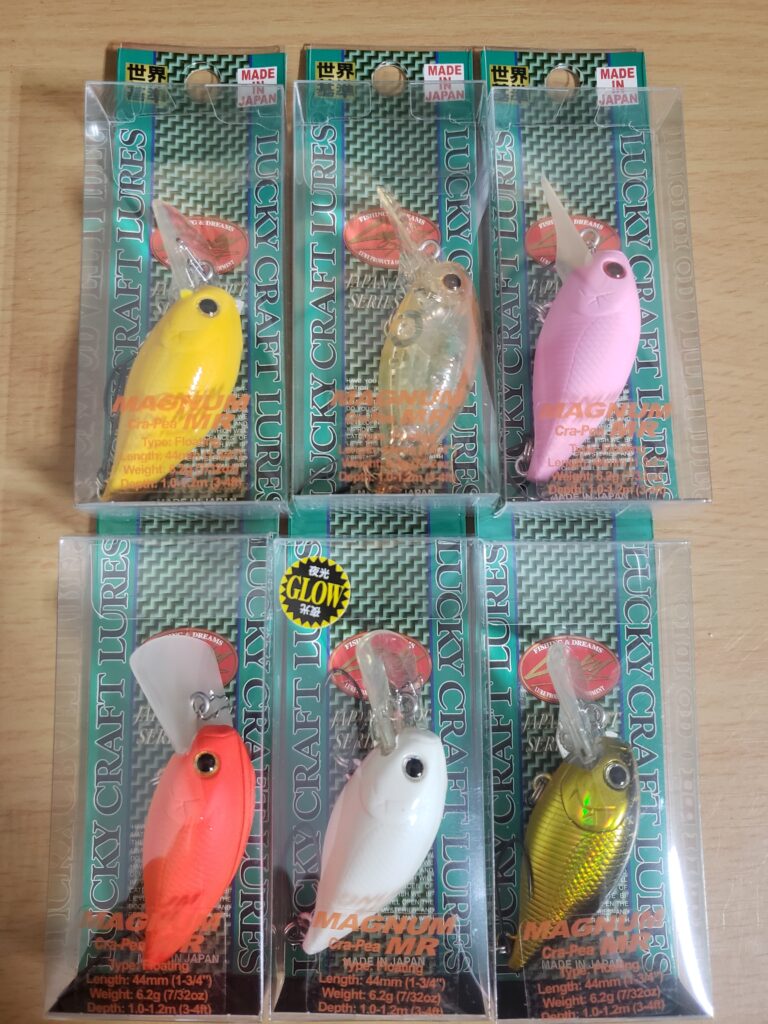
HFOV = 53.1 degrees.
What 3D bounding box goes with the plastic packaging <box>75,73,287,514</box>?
[{"bbox_3d":[-0.036,-0.042,0.143,0.036,0.013,0.084,-1,83,-2],"label":"plastic packaging"}]

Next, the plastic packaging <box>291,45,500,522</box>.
[{"bbox_3d":[0.002,-0.044,0.145,0.036,0.013,0.084,-1,83,-1],"label":"plastic packaging"}]

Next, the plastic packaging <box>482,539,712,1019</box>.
[{"bbox_3d":[0.036,0.042,0.137,0.036,0.013,0.084,-1,84,0],"label":"plastic packaging"}]

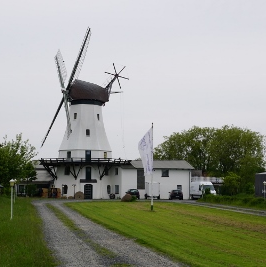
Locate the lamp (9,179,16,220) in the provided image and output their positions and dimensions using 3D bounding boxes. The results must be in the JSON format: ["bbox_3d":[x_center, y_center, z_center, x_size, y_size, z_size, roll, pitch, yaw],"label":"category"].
[{"bbox_3d":[-8.083,4.456,44.790,0.380,2.754,0.380,0,-4,0],"label":"lamp"}]

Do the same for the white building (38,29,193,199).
[{"bbox_3d":[-2.852,-2.503,105.975,24.272,25.692,16.000,1,-4,-4],"label":"white building"}]

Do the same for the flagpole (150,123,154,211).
[{"bbox_3d":[1.679,2.924,58.946,0.140,7.771,0.140,0,-4,0],"label":"flagpole"}]

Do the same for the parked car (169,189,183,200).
[{"bbox_3d":[6.404,9.274,100.584,1.750,1.460,4.000,1,-4,-5],"label":"parked car"}]

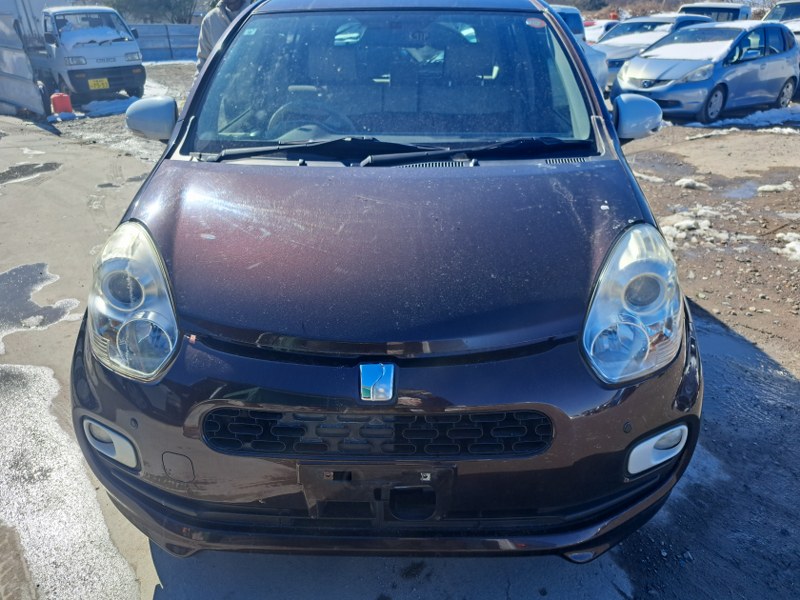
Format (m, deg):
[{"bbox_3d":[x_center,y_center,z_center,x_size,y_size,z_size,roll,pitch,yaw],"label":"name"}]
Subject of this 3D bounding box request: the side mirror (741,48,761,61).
[{"bbox_3d":[5.665,-3.978,8.937,0.140,0.160,0.230,-17,29,-31],"label":"side mirror"}]

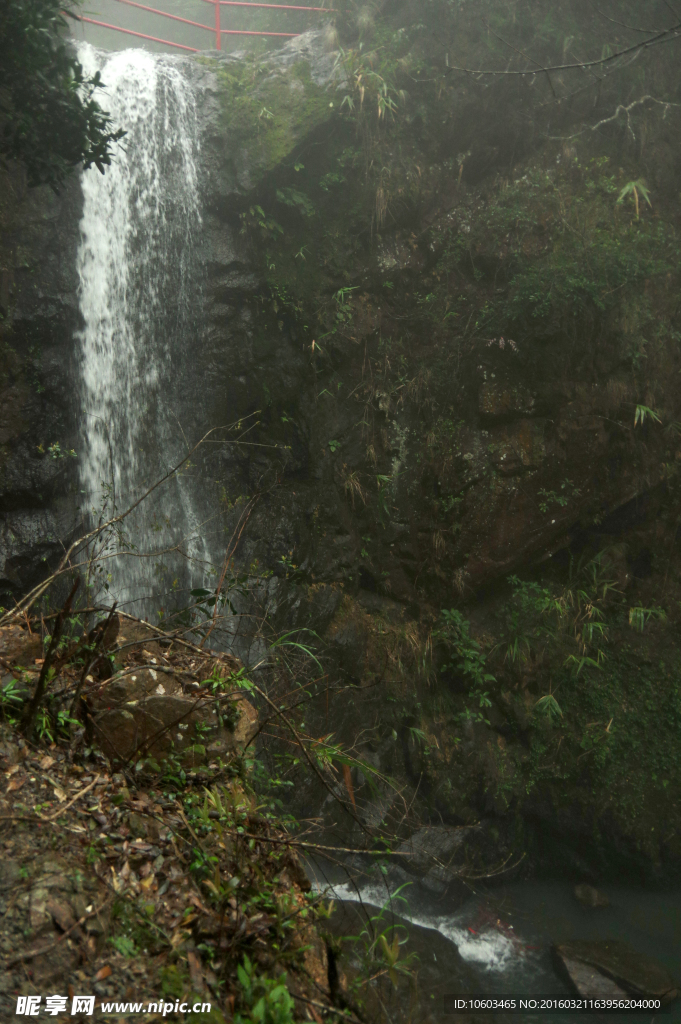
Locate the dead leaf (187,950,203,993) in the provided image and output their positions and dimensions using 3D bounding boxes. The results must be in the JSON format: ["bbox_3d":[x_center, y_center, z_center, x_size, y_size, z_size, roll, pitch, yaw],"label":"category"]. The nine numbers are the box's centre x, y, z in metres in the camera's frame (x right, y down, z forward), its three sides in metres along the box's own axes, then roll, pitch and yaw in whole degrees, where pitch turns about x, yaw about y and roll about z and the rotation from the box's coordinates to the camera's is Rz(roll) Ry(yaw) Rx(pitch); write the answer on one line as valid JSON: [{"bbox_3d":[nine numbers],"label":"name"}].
[{"bbox_3d":[-0.455,1.437,2.400,0.034,0.020,0.143,-1,22,-22],"label":"dead leaf"}]

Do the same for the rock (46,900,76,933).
[{"bbox_3d":[-1.073,1.551,2.950,0.100,0.080,0.100,0,0,0],"label":"rock"}]

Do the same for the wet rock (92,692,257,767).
[{"bbox_3d":[-0.934,1.213,4.320,0.850,0.350,0.450,0,3,-9],"label":"wet rock"}]

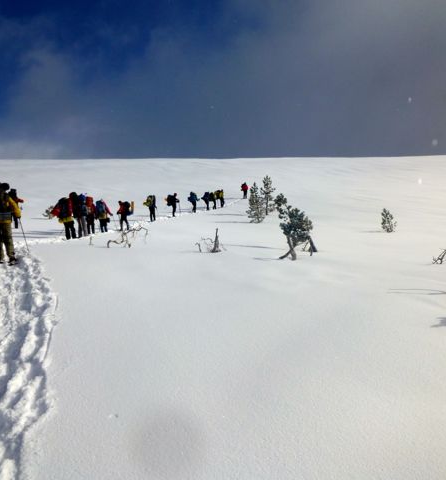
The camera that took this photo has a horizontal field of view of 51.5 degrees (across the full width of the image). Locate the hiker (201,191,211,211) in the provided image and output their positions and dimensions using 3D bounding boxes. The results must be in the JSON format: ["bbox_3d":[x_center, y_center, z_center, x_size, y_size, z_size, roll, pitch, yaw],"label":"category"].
[{"bbox_3d":[-1.518,-3.526,42.000,0.750,1.700,0.750,-1,-3,41],"label":"hiker"}]

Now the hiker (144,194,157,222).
[{"bbox_3d":[-4.737,-2.039,30.200,0.650,1.740,0.800,-3,-4,40],"label":"hiker"}]

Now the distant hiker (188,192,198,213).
[{"bbox_3d":[-2.457,-3.111,38.500,0.850,1.720,0.620,3,-4,-40],"label":"distant hiker"}]

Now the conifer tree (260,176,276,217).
[{"bbox_3d":[3.129,-3.108,32.500,1.080,2.900,1.050,1,-2,0],"label":"conifer tree"}]

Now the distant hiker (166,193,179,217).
[{"bbox_3d":[-3.715,-2.556,34.000,0.900,1.730,0.600,2,-4,-30],"label":"distant hiker"}]

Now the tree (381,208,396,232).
[{"bbox_3d":[7.901,-0.921,22.000,0.720,1.170,0.720,0,-3,0],"label":"tree"}]

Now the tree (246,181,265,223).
[{"bbox_3d":[2.074,-2.361,29.500,1.200,2.580,1.200,0,-3,0],"label":"tree"}]

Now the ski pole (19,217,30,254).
[{"bbox_3d":[-4.410,-0.095,10.275,0.060,0.906,0.060,-7,16,0],"label":"ski pole"}]

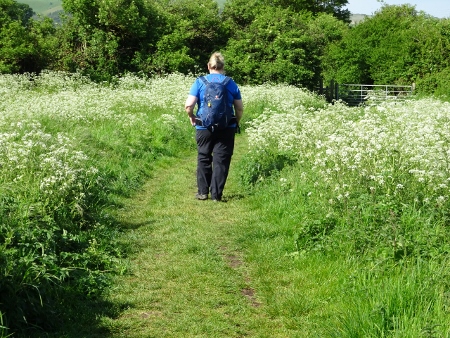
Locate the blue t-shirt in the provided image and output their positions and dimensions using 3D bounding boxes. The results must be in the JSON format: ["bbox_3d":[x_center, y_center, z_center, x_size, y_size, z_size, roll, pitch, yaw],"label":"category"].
[{"bbox_3d":[-0.104,-0.752,14.500,0.560,0.630,0.350,0,5,6],"label":"blue t-shirt"}]

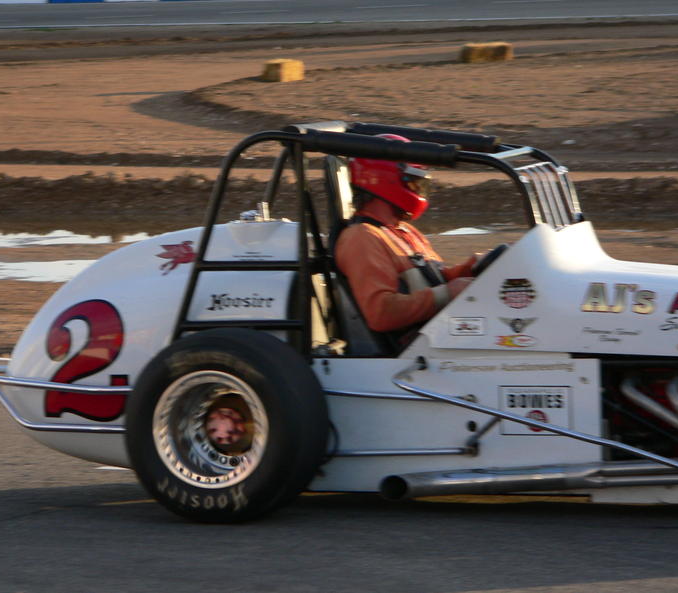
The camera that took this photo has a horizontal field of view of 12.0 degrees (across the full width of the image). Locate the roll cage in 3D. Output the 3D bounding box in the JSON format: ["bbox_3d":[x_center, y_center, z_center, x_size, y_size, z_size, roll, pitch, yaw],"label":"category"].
[{"bbox_3d":[0.148,-0.226,11.780,1.400,0.840,0.700,0,6,16],"label":"roll cage"}]

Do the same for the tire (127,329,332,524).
[{"bbox_3d":[-0.390,0.445,11.245,0.658,0.658,0.400,0,6,16],"label":"tire"}]

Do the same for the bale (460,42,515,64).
[{"bbox_3d":[3.269,-5.369,71.000,1.000,0.370,0.450,1,6,20],"label":"bale"}]

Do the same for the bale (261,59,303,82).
[{"bbox_3d":[-1.077,-4.336,62.000,0.450,0.370,0.900,2,6,32],"label":"bale"}]

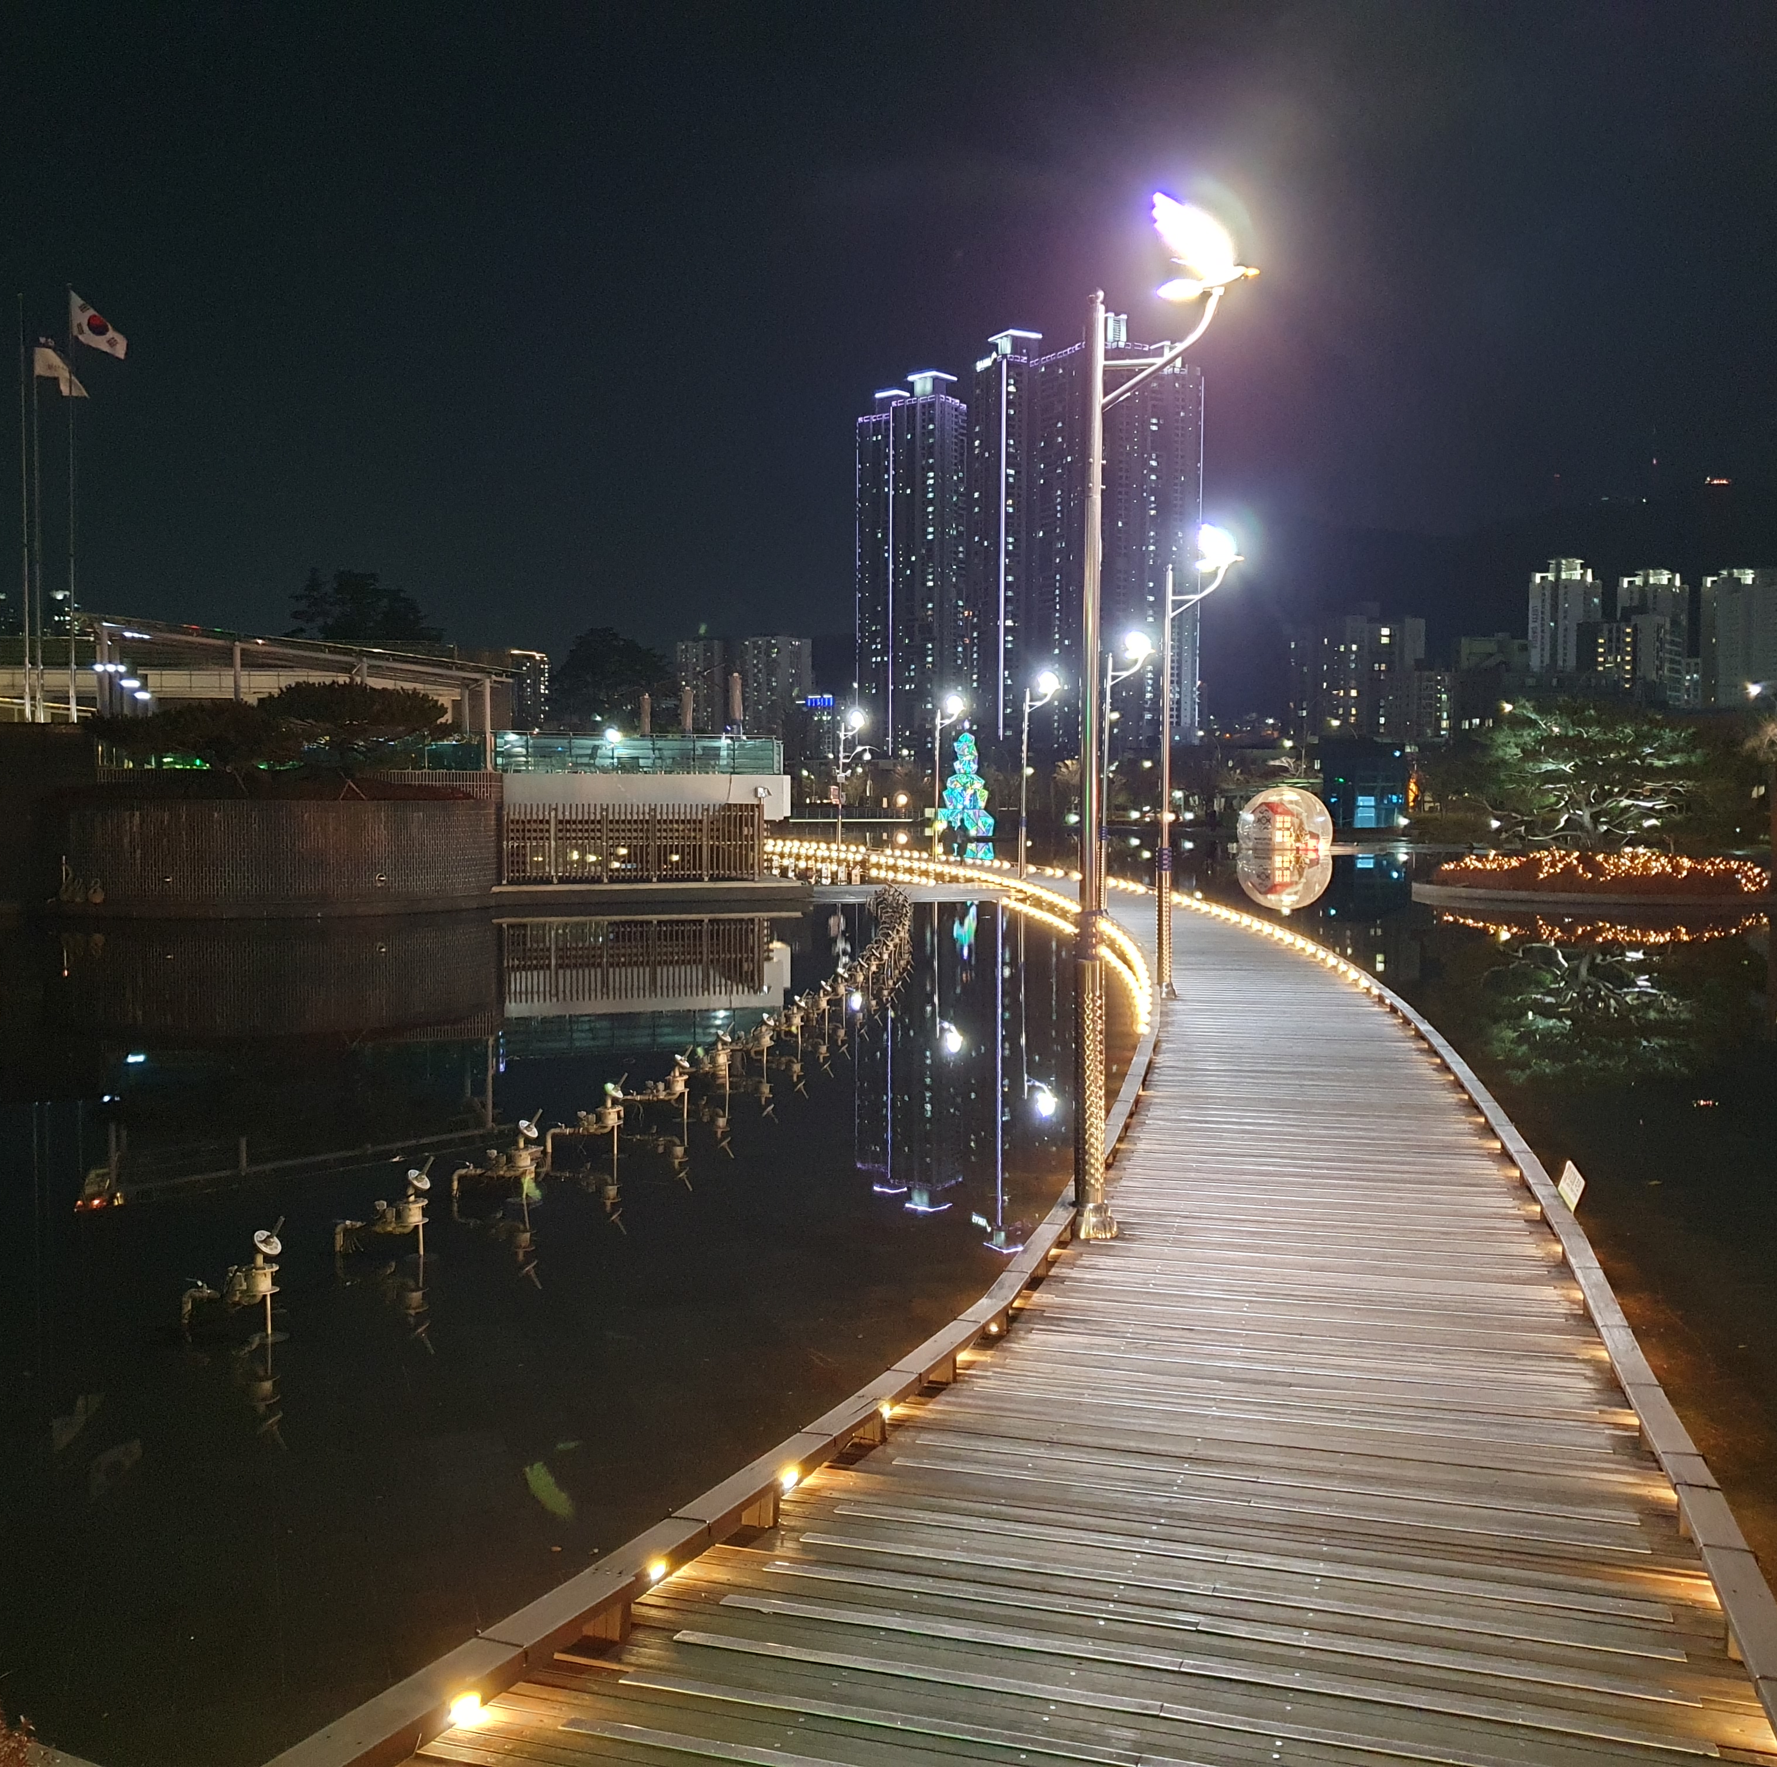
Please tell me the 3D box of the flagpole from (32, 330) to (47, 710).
[{"bbox_3d":[-13.934,-5.815,29.059,0.130,6.500,0.130,0,3,0],"label":"flagpole"}]

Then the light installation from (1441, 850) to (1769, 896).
[{"bbox_3d":[13.389,-0.318,33.199,6.228,0.640,5.536,0,3,0],"label":"light installation"}]

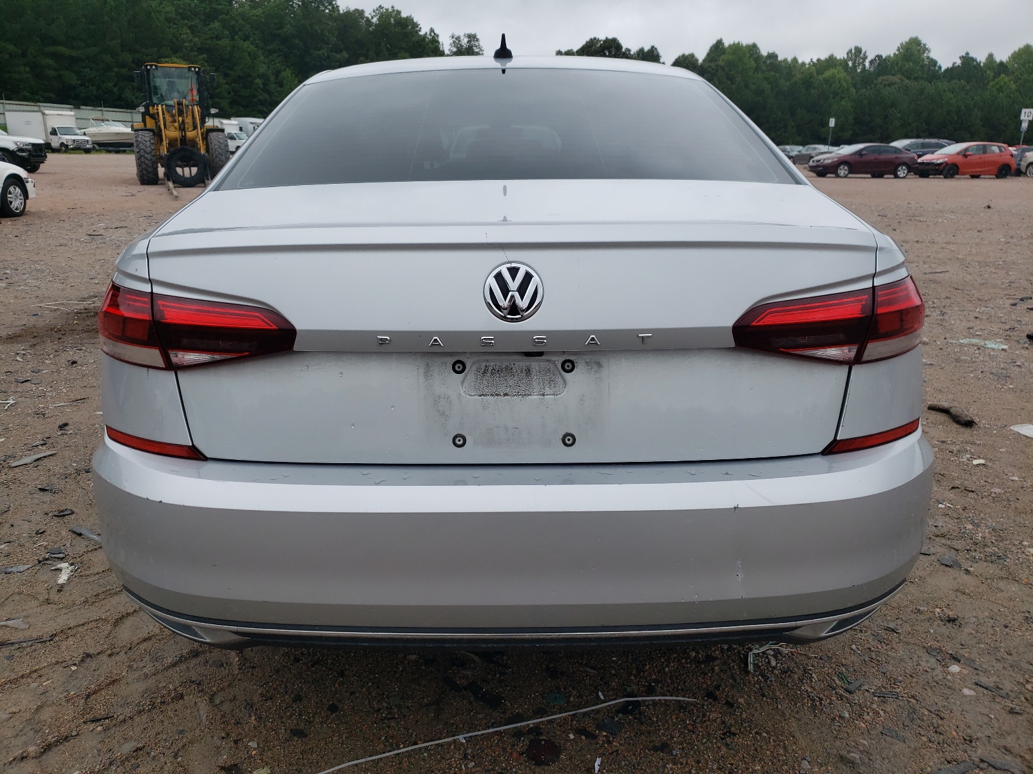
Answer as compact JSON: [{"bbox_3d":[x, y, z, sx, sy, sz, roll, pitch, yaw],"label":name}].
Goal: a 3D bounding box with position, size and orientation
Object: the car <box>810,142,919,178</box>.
[{"bbox_3d":[14.840,-9.724,33.312,4.540,1.435,1.760,-3,17,-10],"label":"car"}]

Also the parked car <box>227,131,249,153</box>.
[{"bbox_3d":[-24.832,-21.868,69.500,5.400,2.050,2.000,4,17,12],"label":"parked car"}]

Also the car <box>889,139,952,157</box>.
[{"bbox_3d":[22.500,-13.185,44.070,4.750,1.730,1.870,-3,17,-10],"label":"car"}]

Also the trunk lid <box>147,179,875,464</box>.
[{"bbox_3d":[-0.005,-0.150,1.423,1.240,0.440,0.480,0,17,-1],"label":"trunk lid"}]

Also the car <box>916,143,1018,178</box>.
[{"bbox_3d":[19.500,-9.888,33.784,4.030,1.520,1.700,-3,17,-11],"label":"car"}]

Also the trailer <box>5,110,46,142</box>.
[{"bbox_3d":[-39.828,-21.636,64.300,5.000,2.450,2.400,8,18,24],"label":"trailer"}]

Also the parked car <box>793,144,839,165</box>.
[{"bbox_3d":[21.311,-16.656,55.600,1.850,1.450,4.800,-3,17,-11],"label":"parked car"}]

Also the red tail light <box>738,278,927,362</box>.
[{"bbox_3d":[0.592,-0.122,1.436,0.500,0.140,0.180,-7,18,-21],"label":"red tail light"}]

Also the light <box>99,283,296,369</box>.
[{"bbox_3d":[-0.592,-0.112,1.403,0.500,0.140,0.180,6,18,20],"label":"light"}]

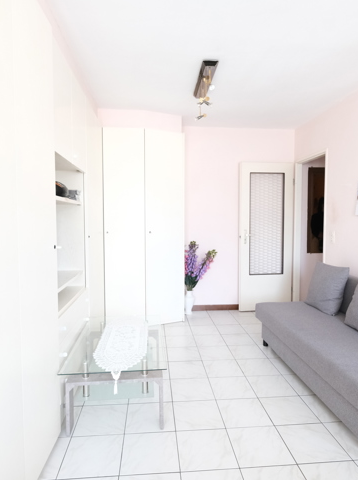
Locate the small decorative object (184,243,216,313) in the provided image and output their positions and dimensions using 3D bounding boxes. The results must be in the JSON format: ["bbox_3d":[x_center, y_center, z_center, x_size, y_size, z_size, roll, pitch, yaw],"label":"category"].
[{"bbox_3d":[0.296,0.514,4.025,0.470,0.990,0.300,0,3,-5],"label":"small decorative object"}]

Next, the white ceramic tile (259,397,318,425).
[{"bbox_3d":[0.714,1.117,1.972,0.298,0.012,0.297,0,3,-5],"label":"white ceramic tile"}]

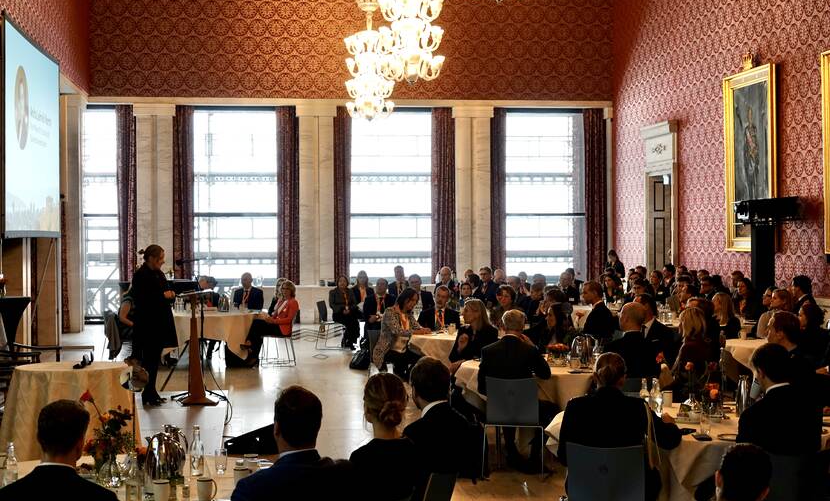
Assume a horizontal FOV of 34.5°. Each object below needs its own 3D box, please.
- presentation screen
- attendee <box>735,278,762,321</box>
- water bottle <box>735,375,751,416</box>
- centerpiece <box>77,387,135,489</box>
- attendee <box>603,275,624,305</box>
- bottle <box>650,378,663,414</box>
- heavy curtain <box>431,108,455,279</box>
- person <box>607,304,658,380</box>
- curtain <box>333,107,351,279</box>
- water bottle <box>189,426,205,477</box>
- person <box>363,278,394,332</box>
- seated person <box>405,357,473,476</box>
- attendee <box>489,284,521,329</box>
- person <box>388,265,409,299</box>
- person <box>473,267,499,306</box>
[{"bbox_3d":[-5.520,-1.610,19.450,0.100,2.870,5.000,0,1,-7],"label":"presentation screen"},{"bbox_3d":[4.760,1.040,19.100,0.500,1.250,0.780,0,1,41],"label":"attendee"},{"bbox_3d":[2.050,0.908,8.320,0.105,0.260,0.105,0,1,0],"label":"water bottle"},{"bbox_3d":[-1.390,0.846,6.020,0.250,0.430,0.250,0,1,7],"label":"centerpiece"},{"bbox_3d":[3.260,1.018,21.900,0.500,1.240,0.780,0,1,27],"label":"attendee"},{"bbox_3d":[1.502,0.905,8.300,0.070,0.235,0.070,0,1,-7],"label":"bottle"},{"bbox_3d":[0.600,-1.100,28.800,0.500,3.950,0.250,0,1,-6],"label":"heavy curtain"},{"bbox_3d":[1.660,1.080,10.800,0.560,1.330,0.800,0,1,-22],"label":"person"},{"bbox_3d":[-1.570,-1.090,28.500,0.420,3.950,0.250,0,1,-6],"label":"curtain"},{"bbox_3d":[-1.030,0.954,6.320,0.072,0.237,0.072,0,1,0],"label":"water bottle"},{"bbox_3d":[-0.528,1.076,19.133,0.520,1.300,0.750,0,1,18],"label":"person"},{"bbox_3d":[-0.010,1.149,6.270,0.800,1.310,0.540,1,1,38],"label":"seated person"},{"bbox_3d":[1.050,1.067,15.800,0.520,1.260,0.780,0,1,20],"label":"attendee"},{"bbox_3d":[-0.300,0.958,24.100,0.520,1.320,0.780,0,1,7],"label":"person"},{"bbox_3d":[1.170,0.974,22.300,0.530,1.320,0.780,0,1,9],"label":"person"}]

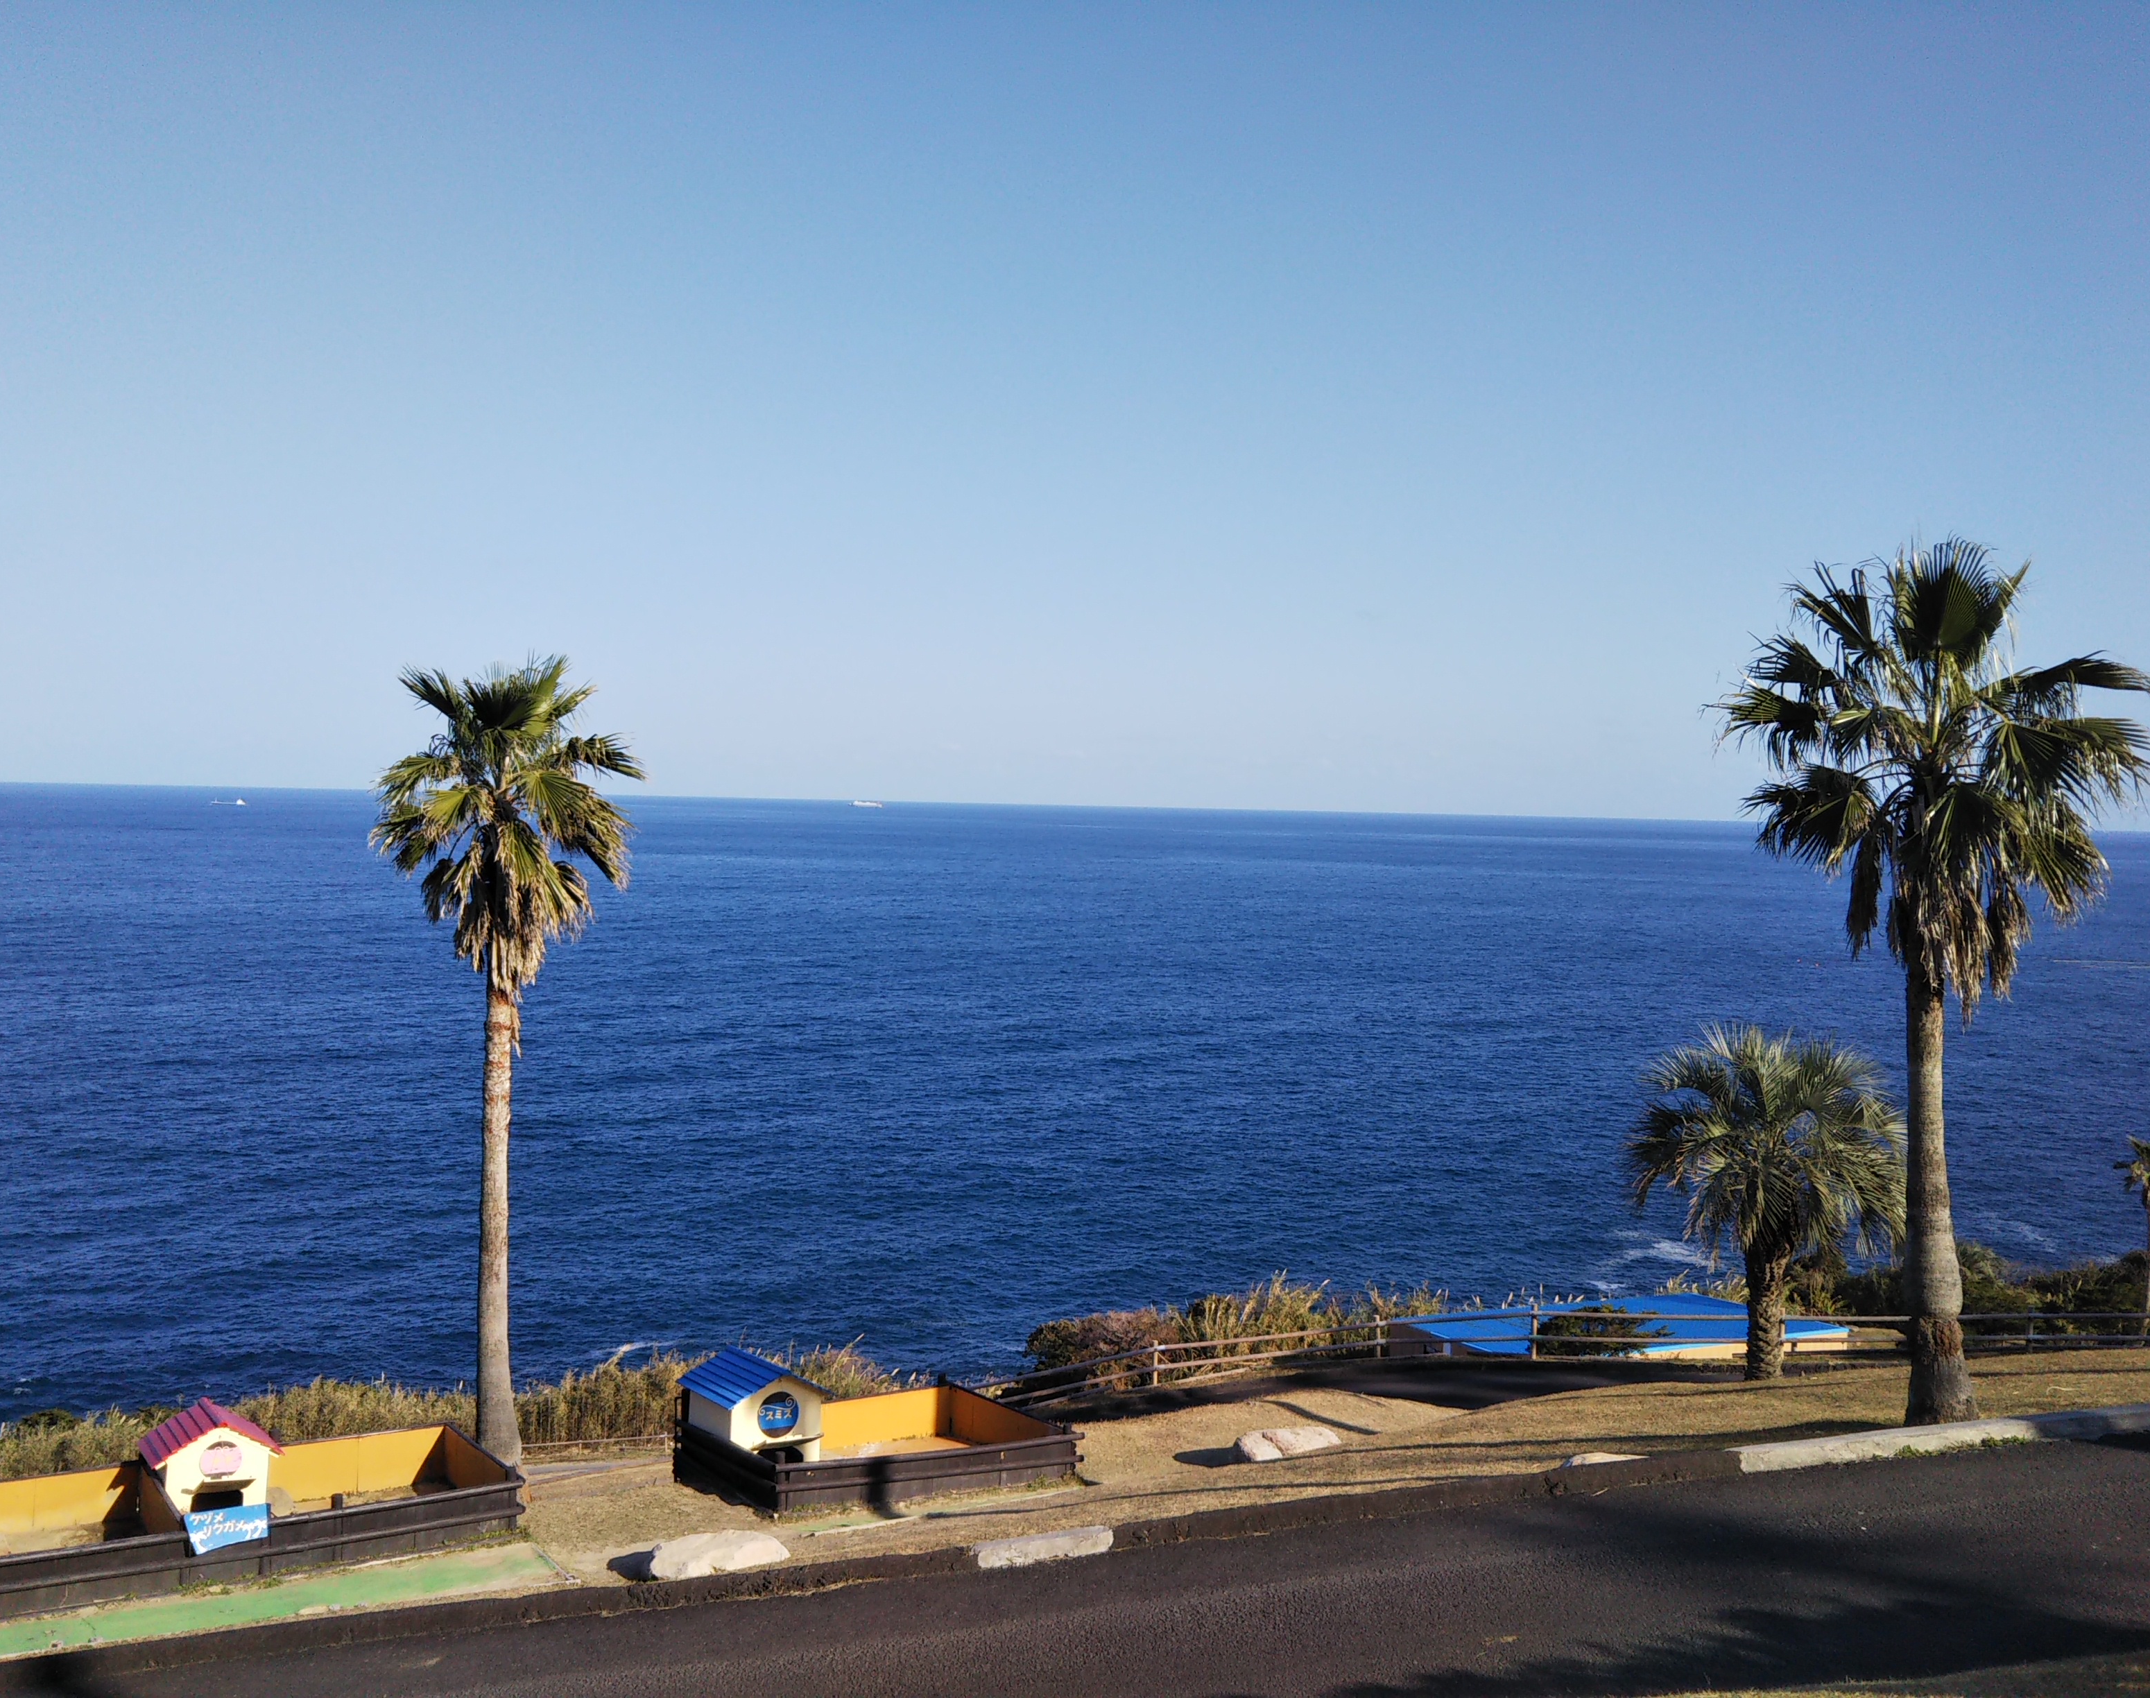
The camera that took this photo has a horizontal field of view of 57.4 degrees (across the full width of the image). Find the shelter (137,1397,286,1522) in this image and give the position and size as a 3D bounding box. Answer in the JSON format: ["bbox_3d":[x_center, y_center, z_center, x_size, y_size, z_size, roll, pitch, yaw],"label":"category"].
[{"bbox_3d":[-8.405,6.013,19.130,1.150,1.120,1.000,0,2,-31],"label":"shelter"}]

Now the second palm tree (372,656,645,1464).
[{"bbox_3d":[-6.097,2.293,21.068,2.855,8.688,2.855,1,2,0],"label":"second palm tree"}]

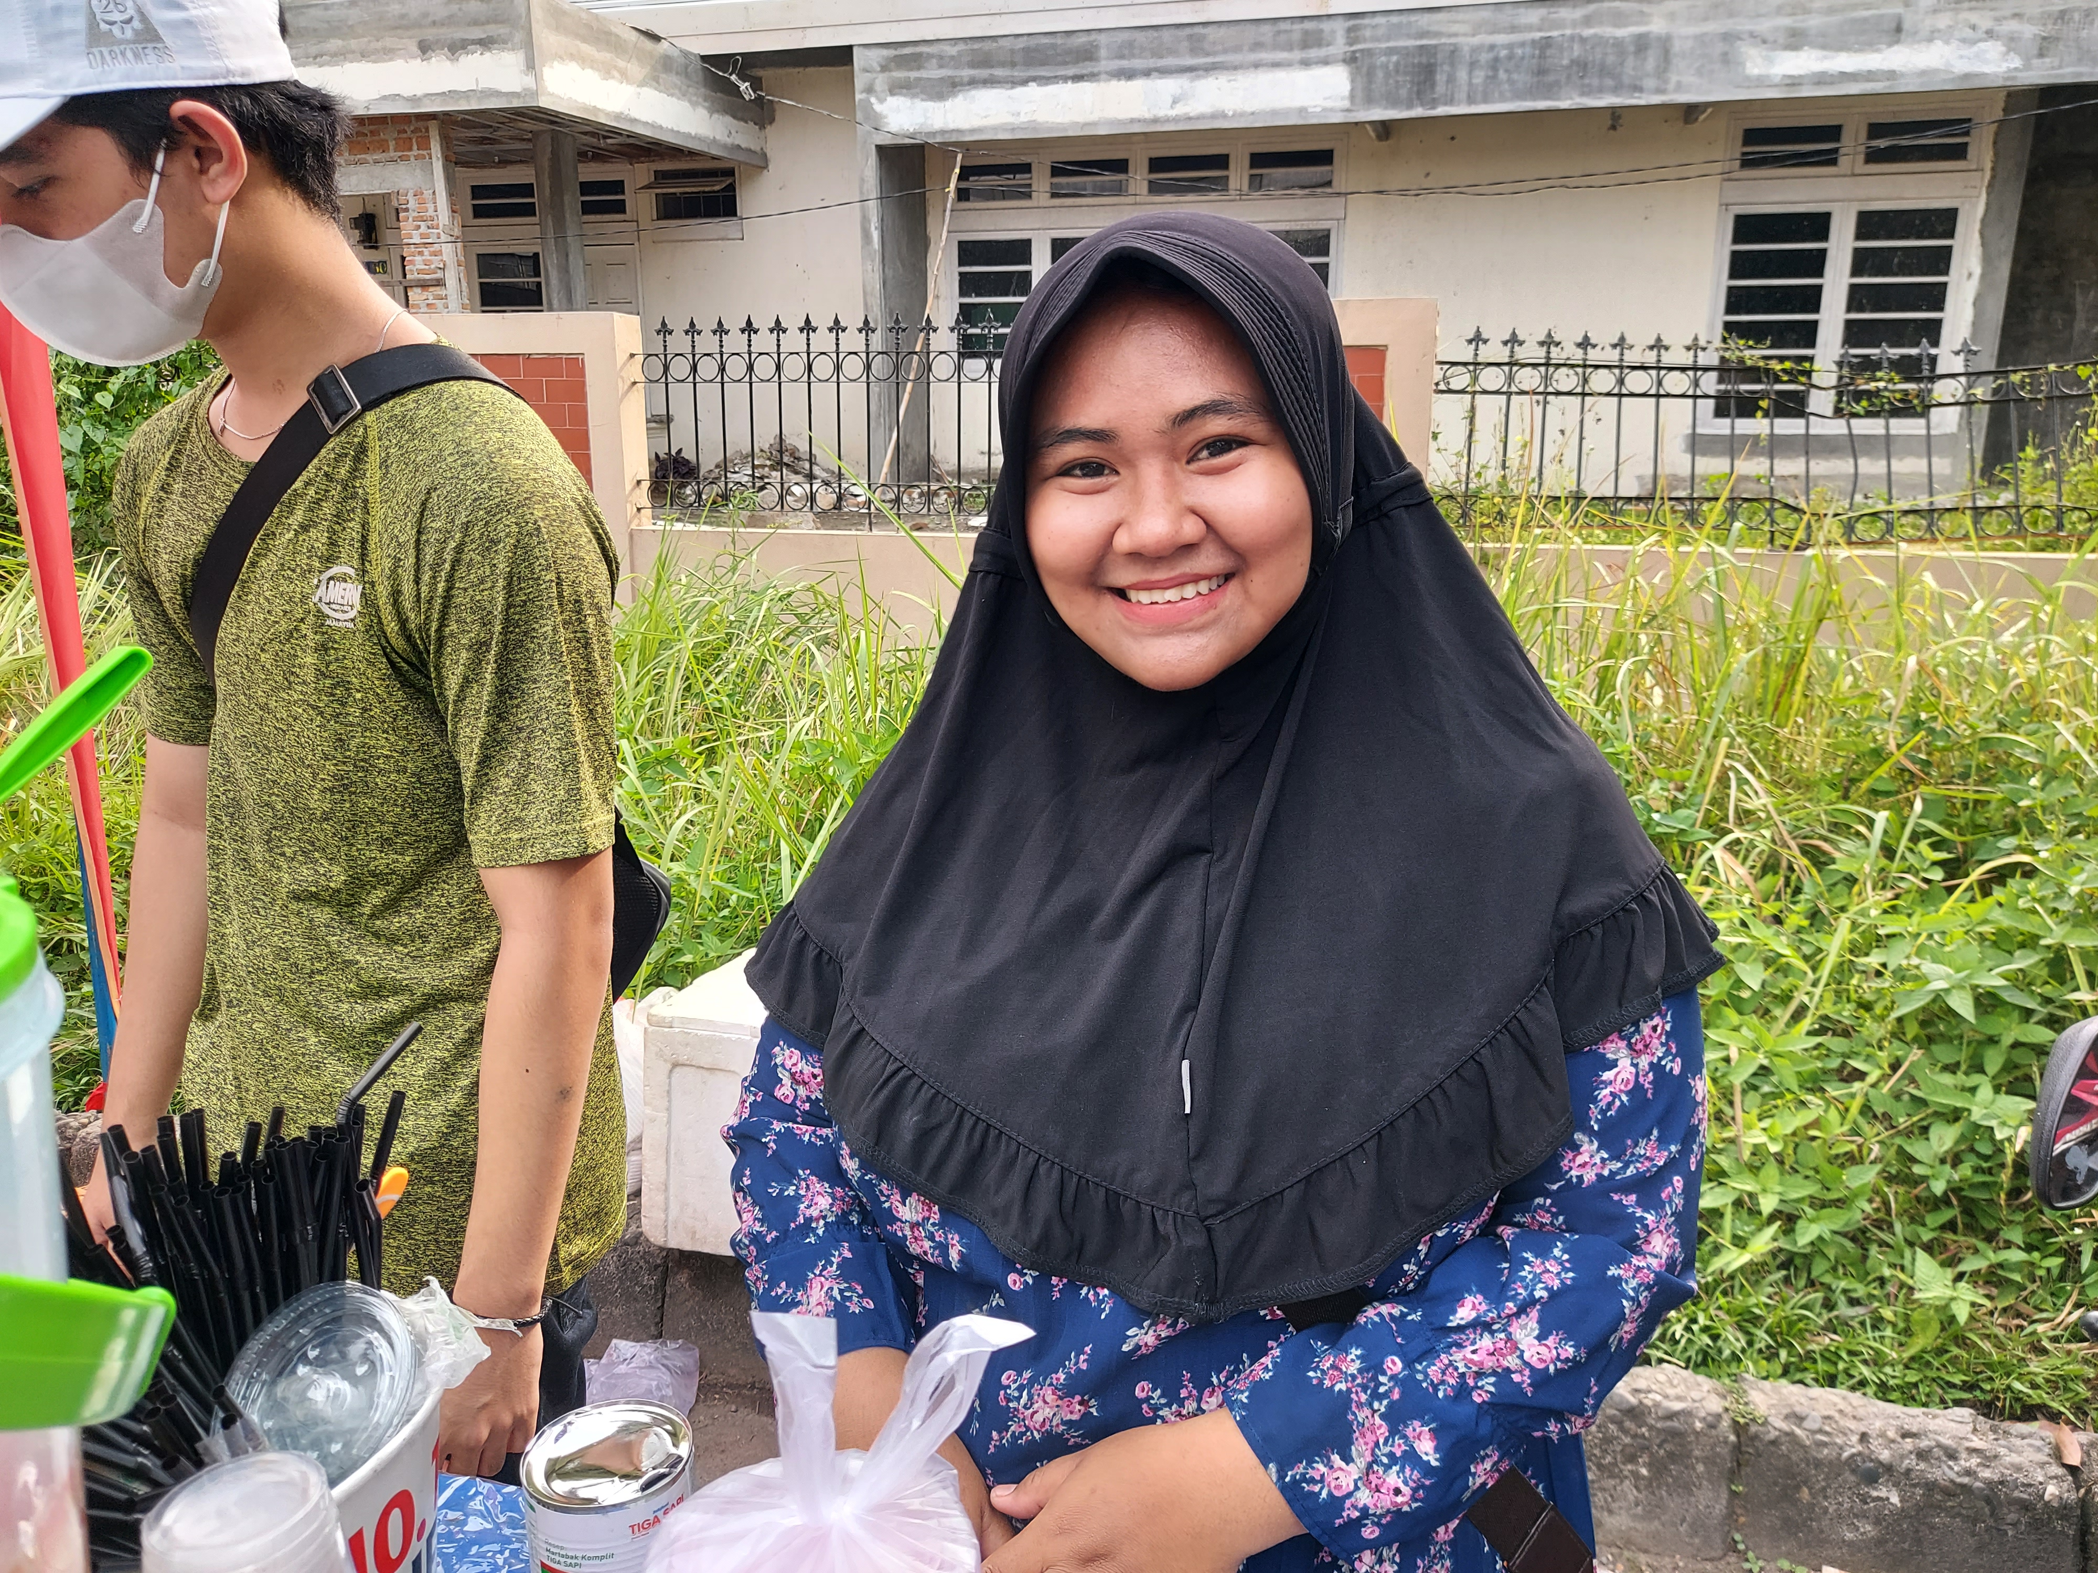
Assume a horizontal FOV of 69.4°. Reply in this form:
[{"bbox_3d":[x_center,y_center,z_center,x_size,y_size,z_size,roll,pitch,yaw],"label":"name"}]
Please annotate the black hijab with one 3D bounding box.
[{"bbox_3d":[0.088,-0.030,0.820,0.500,0.550,0.330,2,11,9],"label":"black hijab"}]

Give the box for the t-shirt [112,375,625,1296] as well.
[{"bbox_3d":[-0.495,0.022,1.090,0.440,0.640,0.290,8,14,35],"label":"t-shirt"}]

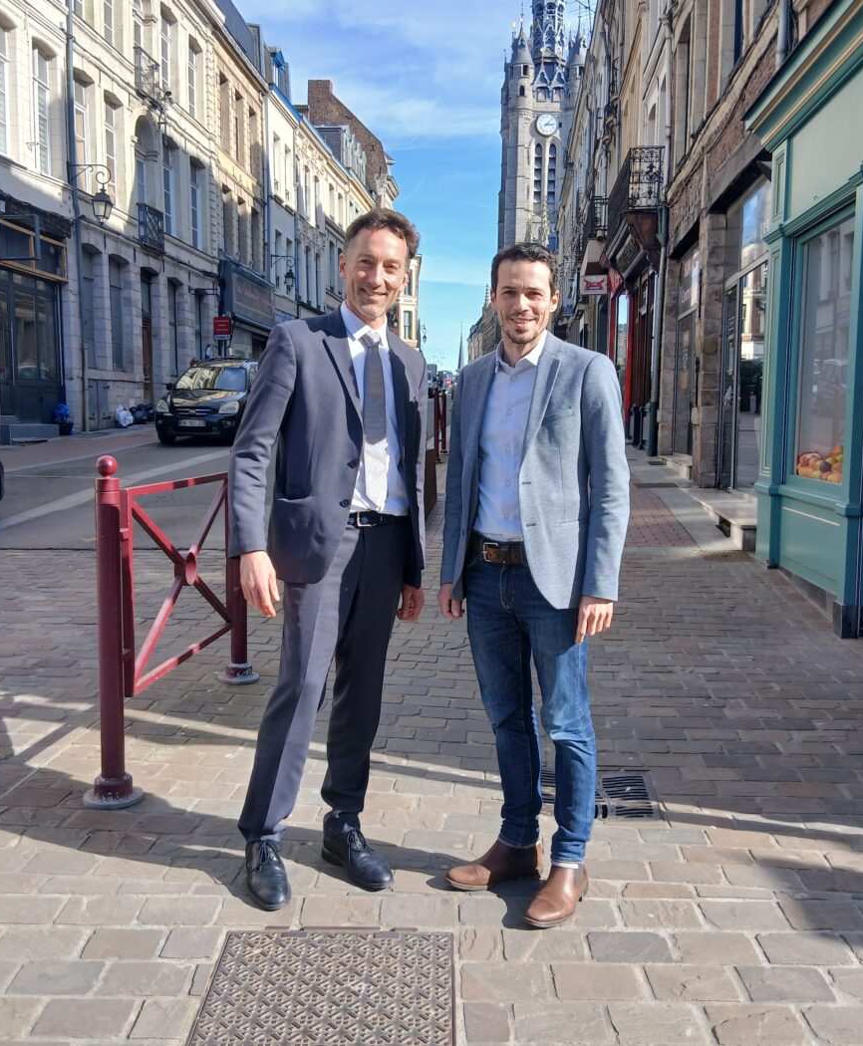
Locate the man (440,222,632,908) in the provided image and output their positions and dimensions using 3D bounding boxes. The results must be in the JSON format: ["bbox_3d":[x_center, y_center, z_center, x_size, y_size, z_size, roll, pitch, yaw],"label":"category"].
[{"bbox_3d":[0.270,0.159,2.767,0.520,1.759,0.380,3,6,23],"label":"man"}]

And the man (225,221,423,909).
[{"bbox_3d":[-0.282,0.105,2.824,0.530,1.846,0.380,-1,6,-16],"label":"man"}]

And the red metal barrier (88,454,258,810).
[{"bbox_3d":[-0.975,0.255,4.136,0.180,1.180,1.658,1,6,6],"label":"red metal barrier"}]

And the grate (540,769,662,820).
[{"bbox_3d":[0.557,0.936,3.539,0.410,0.040,0.420,1,8,5],"label":"grate"}]

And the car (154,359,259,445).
[{"bbox_3d":[-4.307,-2.682,22.373,1.820,1.680,4.450,1,8,5],"label":"car"}]

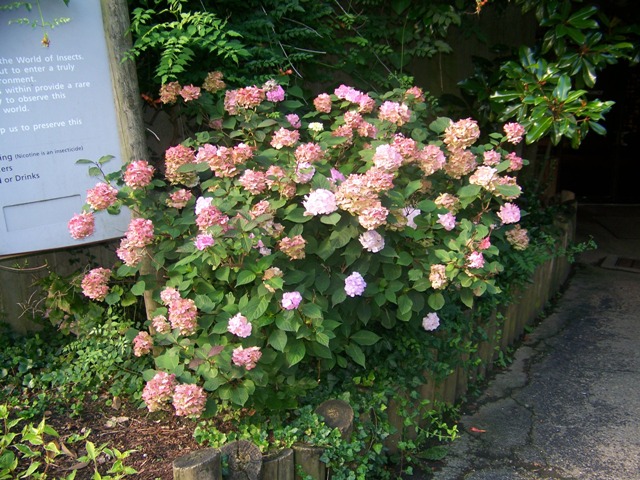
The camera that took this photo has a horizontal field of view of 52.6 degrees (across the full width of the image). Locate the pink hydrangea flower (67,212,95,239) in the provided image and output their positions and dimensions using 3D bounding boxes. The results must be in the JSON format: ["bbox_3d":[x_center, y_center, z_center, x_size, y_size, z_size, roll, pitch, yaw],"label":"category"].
[{"bbox_3d":[-0.903,-0.059,2.450,0.096,0.103,0.093,0,20,0],"label":"pink hydrangea flower"}]

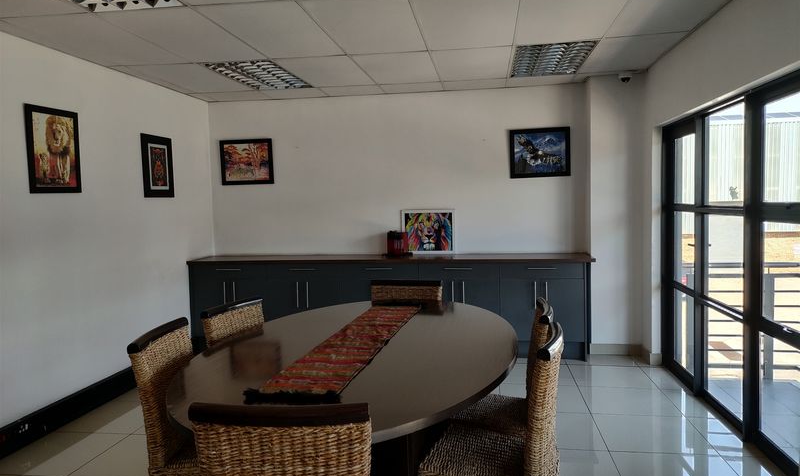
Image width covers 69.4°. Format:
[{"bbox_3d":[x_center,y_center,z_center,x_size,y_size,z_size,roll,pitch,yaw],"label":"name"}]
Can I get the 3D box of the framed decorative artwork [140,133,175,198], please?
[{"bbox_3d":[-2.161,-0.631,5.159,0.026,0.543,0.481,-1,4,9],"label":"framed decorative artwork"}]

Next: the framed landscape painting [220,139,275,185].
[{"bbox_3d":[-1.620,-0.800,6.105,0.577,0.474,0.030,-1,4,9],"label":"framed landscape painting"}]

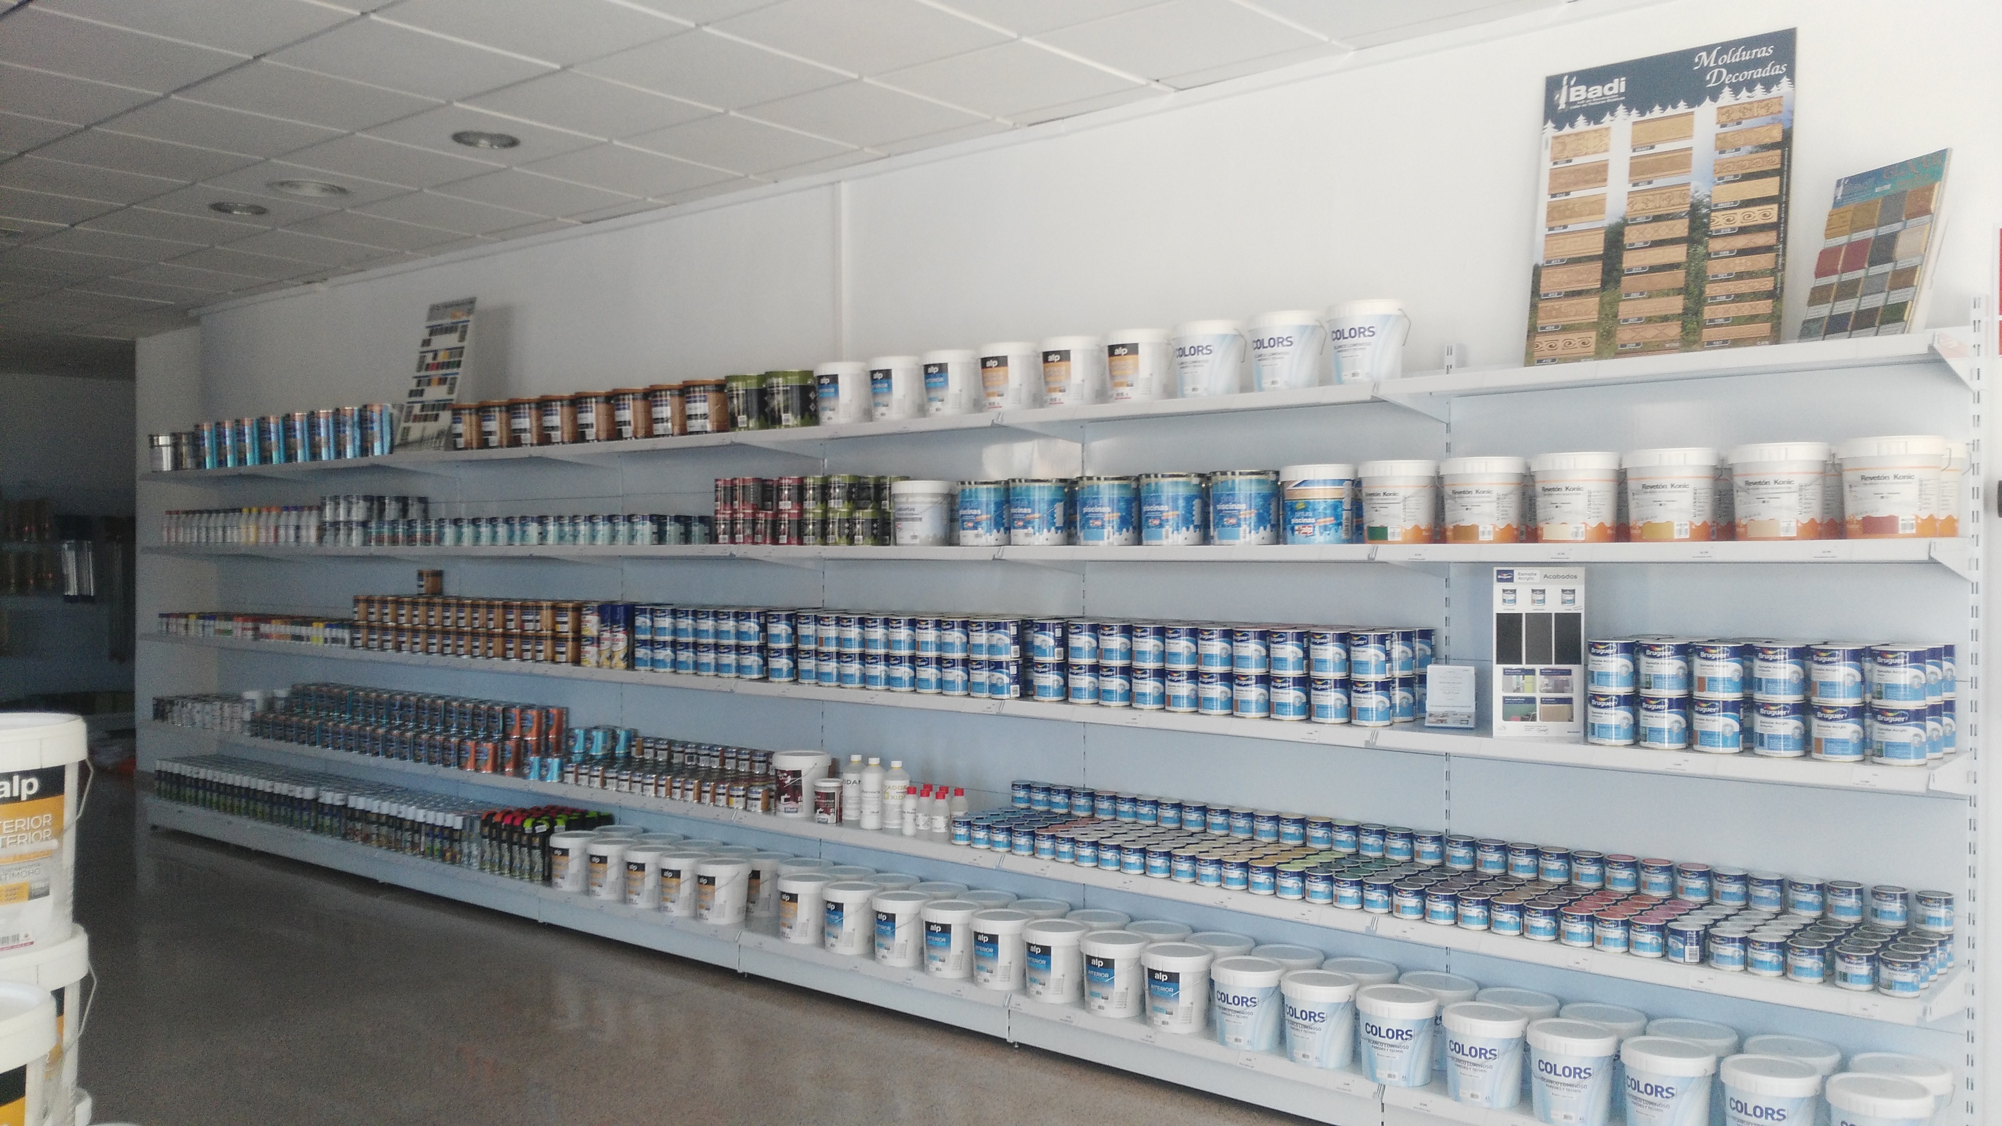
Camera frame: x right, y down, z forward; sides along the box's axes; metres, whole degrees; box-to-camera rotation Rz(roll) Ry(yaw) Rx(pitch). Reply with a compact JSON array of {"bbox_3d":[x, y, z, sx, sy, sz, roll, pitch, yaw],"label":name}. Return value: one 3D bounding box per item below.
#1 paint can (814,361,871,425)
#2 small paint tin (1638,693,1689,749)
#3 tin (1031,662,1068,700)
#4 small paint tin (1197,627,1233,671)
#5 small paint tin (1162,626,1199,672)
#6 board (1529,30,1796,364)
[{"bbox_3d":[-0.533,-0.565,5.011,0.197,0.203,0.197,0,1,0],"label":"paint can"},{"bbox_3d":[1.486,0.356,3.330,0.102,0.117,0.102,1,1,38],"label":"small paint tin"},{"bbox_3d":[0.149,0.355,4.469,0.097,0.119,0.097,0,1,0],"label":"tin"},{"bbox_3d":[0.596,0.240,4.113,0.097,0.119,0.097,0,1,0],"label":"small paint tin"},{"bbox_3d":[0.513,0.243,4.201,0.100,0.119,0.100,0,1,0],"label":"small paint tin"},{"bbox_3d":[1.579,-0.859,3.580,0.575,0.790,0.020,1,-11,39],"label":"board"}]

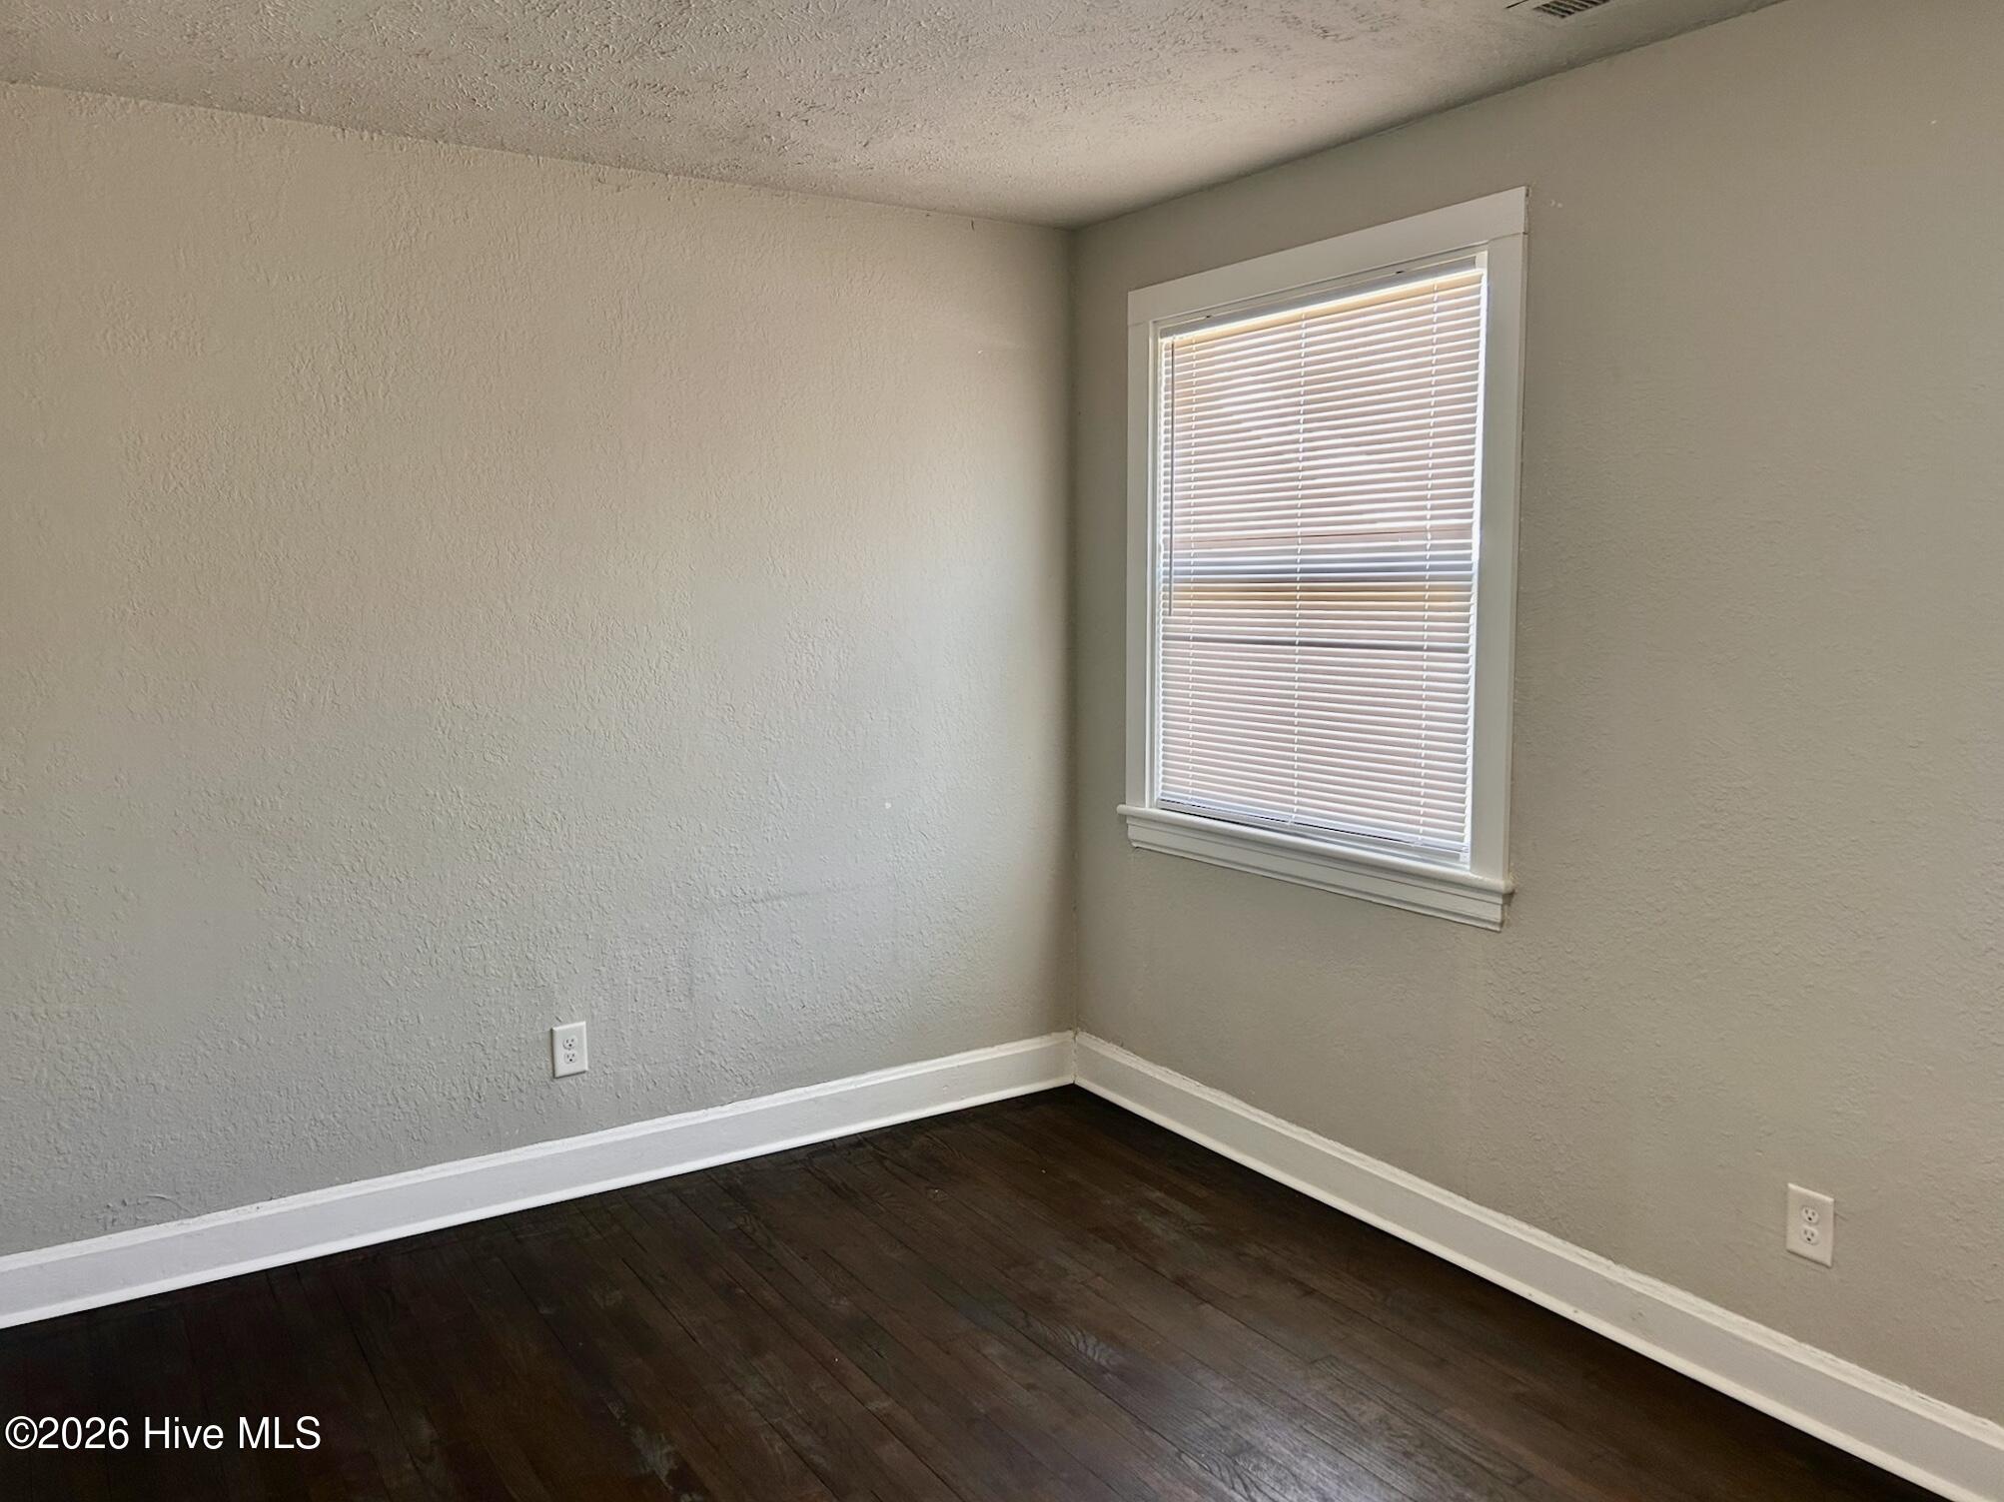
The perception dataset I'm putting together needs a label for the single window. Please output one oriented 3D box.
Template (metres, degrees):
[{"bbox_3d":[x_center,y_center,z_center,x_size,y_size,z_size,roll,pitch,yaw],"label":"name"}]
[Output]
[{"bbox_3d":[0.729,-0.424,3.587,0.120,1.508,1.300,-5,8,-32],"label":"single window"}]

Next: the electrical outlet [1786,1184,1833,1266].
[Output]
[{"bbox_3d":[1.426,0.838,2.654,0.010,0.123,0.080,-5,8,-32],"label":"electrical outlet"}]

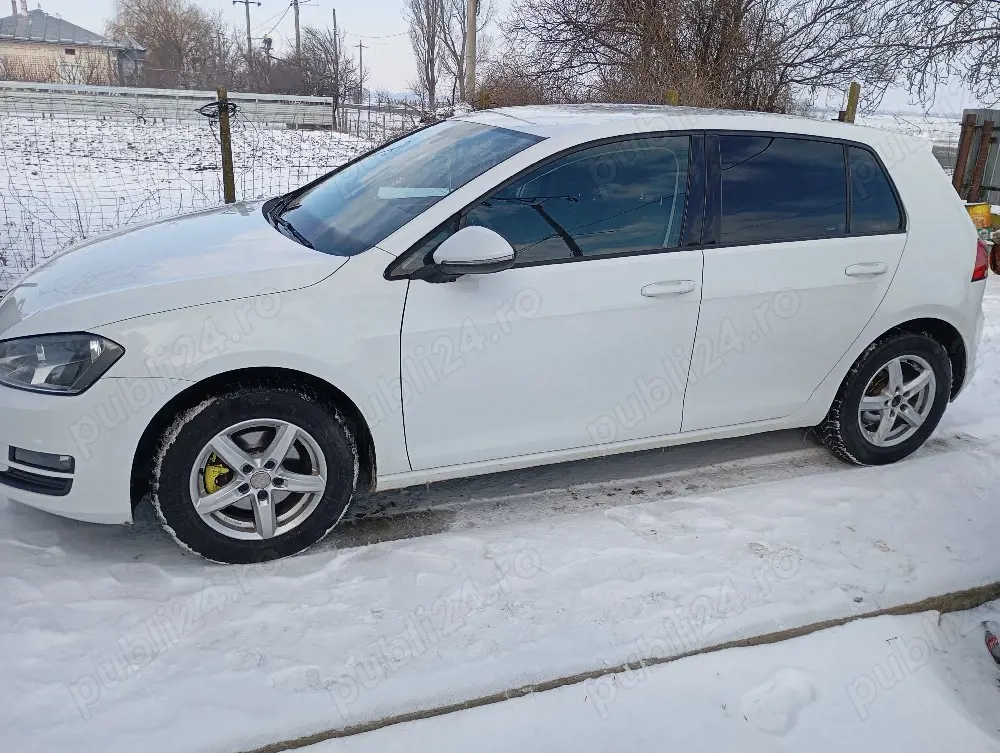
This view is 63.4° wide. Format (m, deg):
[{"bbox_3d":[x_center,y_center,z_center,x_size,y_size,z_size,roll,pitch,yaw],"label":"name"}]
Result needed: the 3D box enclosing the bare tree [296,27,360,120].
[{"bbox_3d":[-9.104,-16.018,43.249,3.600,4.900,3.300,-2,19,-11],"label":"bare tree"}]

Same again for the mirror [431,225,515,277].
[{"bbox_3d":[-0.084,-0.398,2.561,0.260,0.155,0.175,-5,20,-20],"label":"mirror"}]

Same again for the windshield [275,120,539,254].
[{"bbox_3d":[-0.443,-0.804,3.284,0.930,0.100,1.380,-34,27,-7],"label":"windshield"}]

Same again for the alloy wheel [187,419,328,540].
[{"bbox_3d":[-0.791,0.308,2.656,0.416,0.416,0.180,-5,20,-20],"label":"alloy wheel"}]

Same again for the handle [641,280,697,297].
[{"bbox_3d":[0.596,-0.311,2.853,0.212,0.045,0.046,-5,20,-20],"label":"handle"}]

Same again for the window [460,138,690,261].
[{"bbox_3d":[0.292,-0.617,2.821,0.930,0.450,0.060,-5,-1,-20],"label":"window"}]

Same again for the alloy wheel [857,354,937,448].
[{"bbox_3d":[1.679,0.080,3.553,0.416,0.416,0.180,-5,20,-20],"label":"alloy wheel"}]

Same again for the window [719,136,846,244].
[{"bbox_3d":[1.101,-0.718,3.113,0.620,0.400,0.050,-5,-1,-20],"label":"window"}]

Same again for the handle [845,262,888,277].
[{"bbox_3d":[1.420,-0.416,3.139,0.207,0.044,0.046,-5,20,-20],"label":"handle"}]

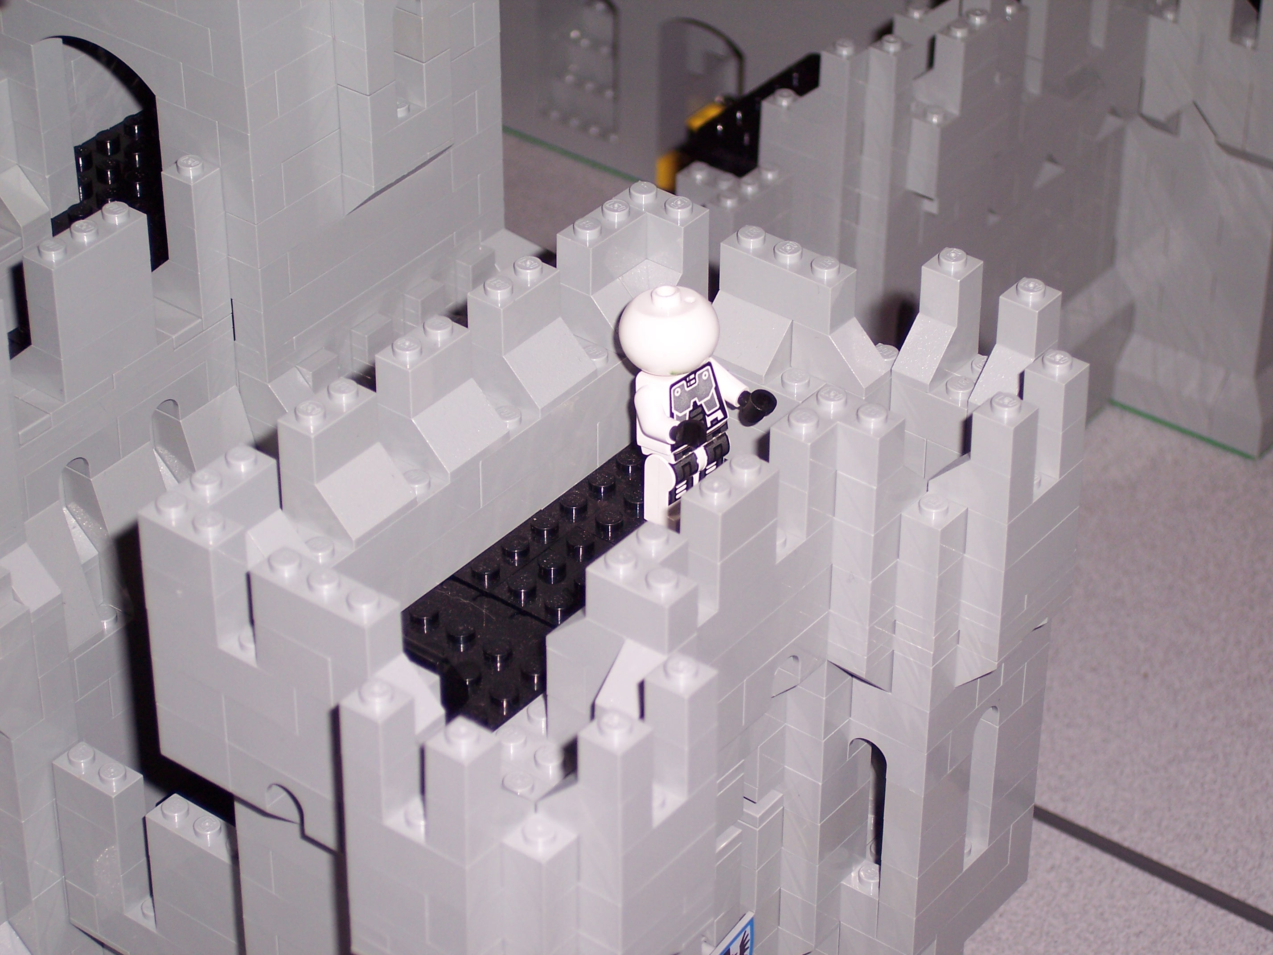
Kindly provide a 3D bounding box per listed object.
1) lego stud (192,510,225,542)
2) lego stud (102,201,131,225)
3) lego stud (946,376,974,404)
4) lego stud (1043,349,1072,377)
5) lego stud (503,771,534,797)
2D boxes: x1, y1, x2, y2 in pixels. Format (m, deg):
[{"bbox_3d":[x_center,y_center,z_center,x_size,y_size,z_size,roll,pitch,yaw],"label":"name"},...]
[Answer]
[{"bbox_3d":[-0.067,0.007,0.596,0.005,0.002,0.005,0,36,0],"label":"lego stud"},{"bbox_3d":[-0.095,-0.049,0.701,0.005,0.002,0.005,0,36,0],"label":"lego stud"},{"bbox_3d":[0.056,-0.015,0.663,0.005,0.002,0.005,25,42,30],"label":"lego stud"},{"bbox_3d":[0.070,-0.019,0.634,0.005,0.002,0.005,0,36,0],"label":"lego stud"},{"bbox_3d":[-0.019,0.049,0.604,0.005,0.002,0.005,0,36,0],"label":"lego stud"}]

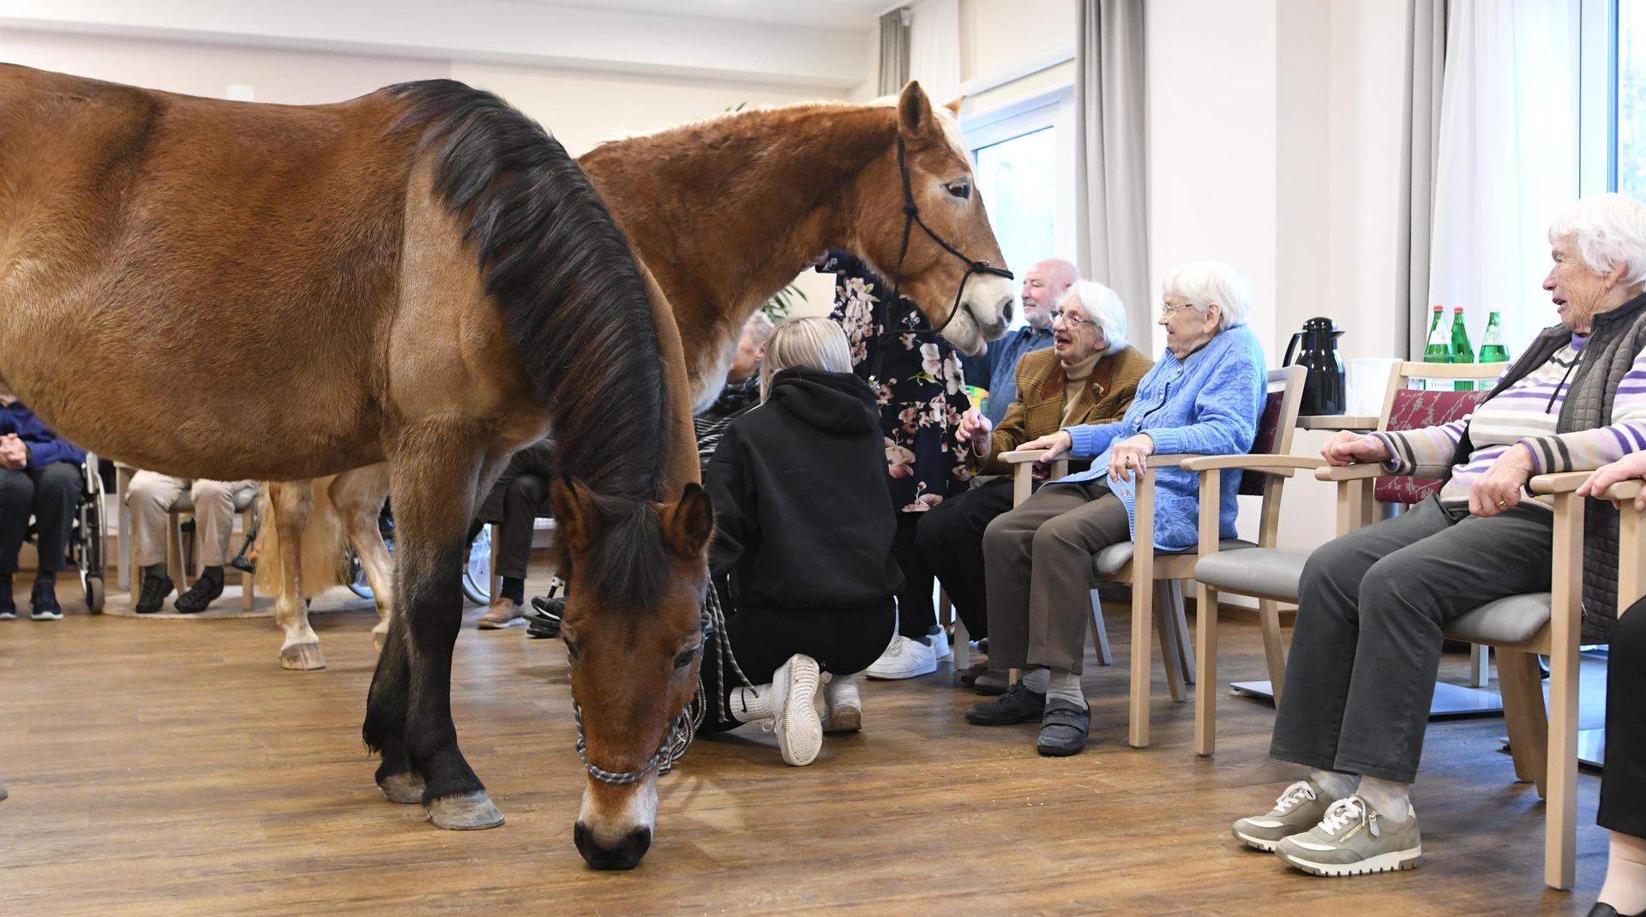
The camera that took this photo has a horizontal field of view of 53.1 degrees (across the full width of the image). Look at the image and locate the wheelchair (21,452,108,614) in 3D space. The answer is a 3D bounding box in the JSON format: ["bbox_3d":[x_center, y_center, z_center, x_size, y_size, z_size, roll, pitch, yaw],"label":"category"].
[{"bbox_3d":[-3.080,0.107,6.387,0.640,0.920,0.920,-1,2,-22],"label":"wheelchair"}]

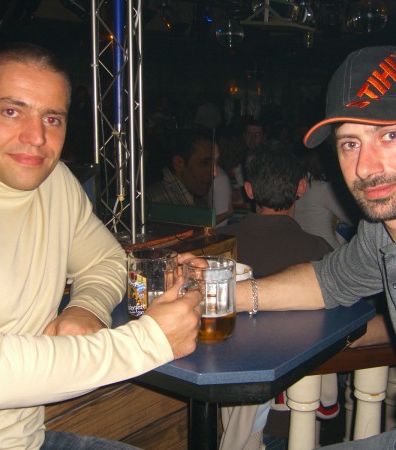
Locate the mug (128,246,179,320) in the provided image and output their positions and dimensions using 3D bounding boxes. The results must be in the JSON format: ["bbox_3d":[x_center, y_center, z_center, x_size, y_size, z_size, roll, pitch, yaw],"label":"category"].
[{"bbox_3d":[-0.061,0.117,1.205,0.131,0.132,0.089,-3,10,-15],"label":"mug"}]

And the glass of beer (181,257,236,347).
[{"bbox_3d":[0.009,0.132,1.116,0.089,0.132,0.131,7,12,34],"label":"glass of beer"}]

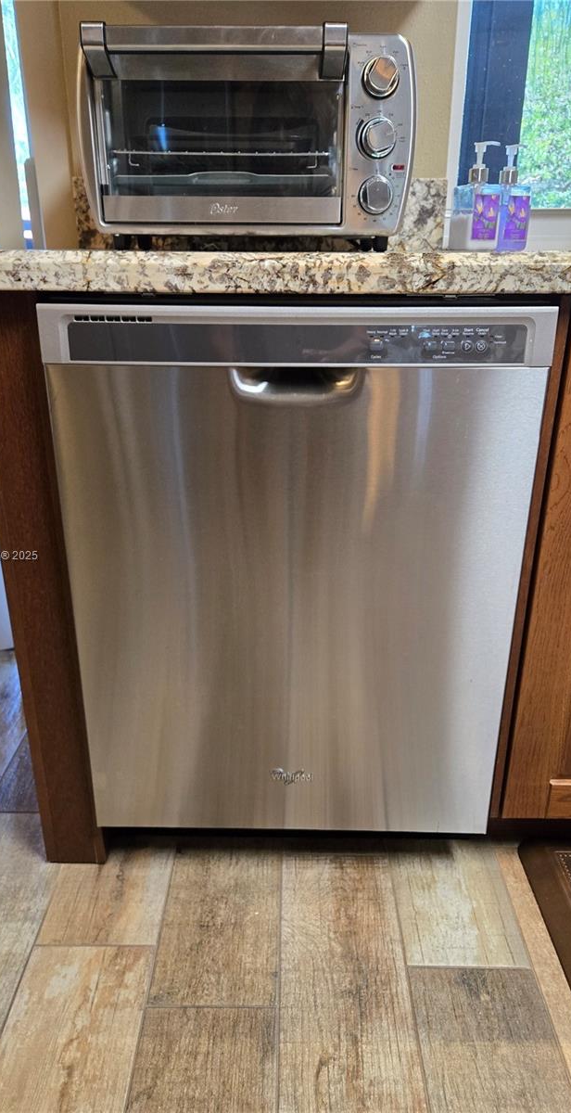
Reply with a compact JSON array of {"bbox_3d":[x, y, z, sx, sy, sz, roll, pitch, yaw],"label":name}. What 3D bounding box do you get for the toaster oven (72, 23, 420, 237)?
[{"bbox_3d":[-0.045,-0.555,1.031,0.417,0.239,0.315,0,23,0],"label":"toaster oven"}]

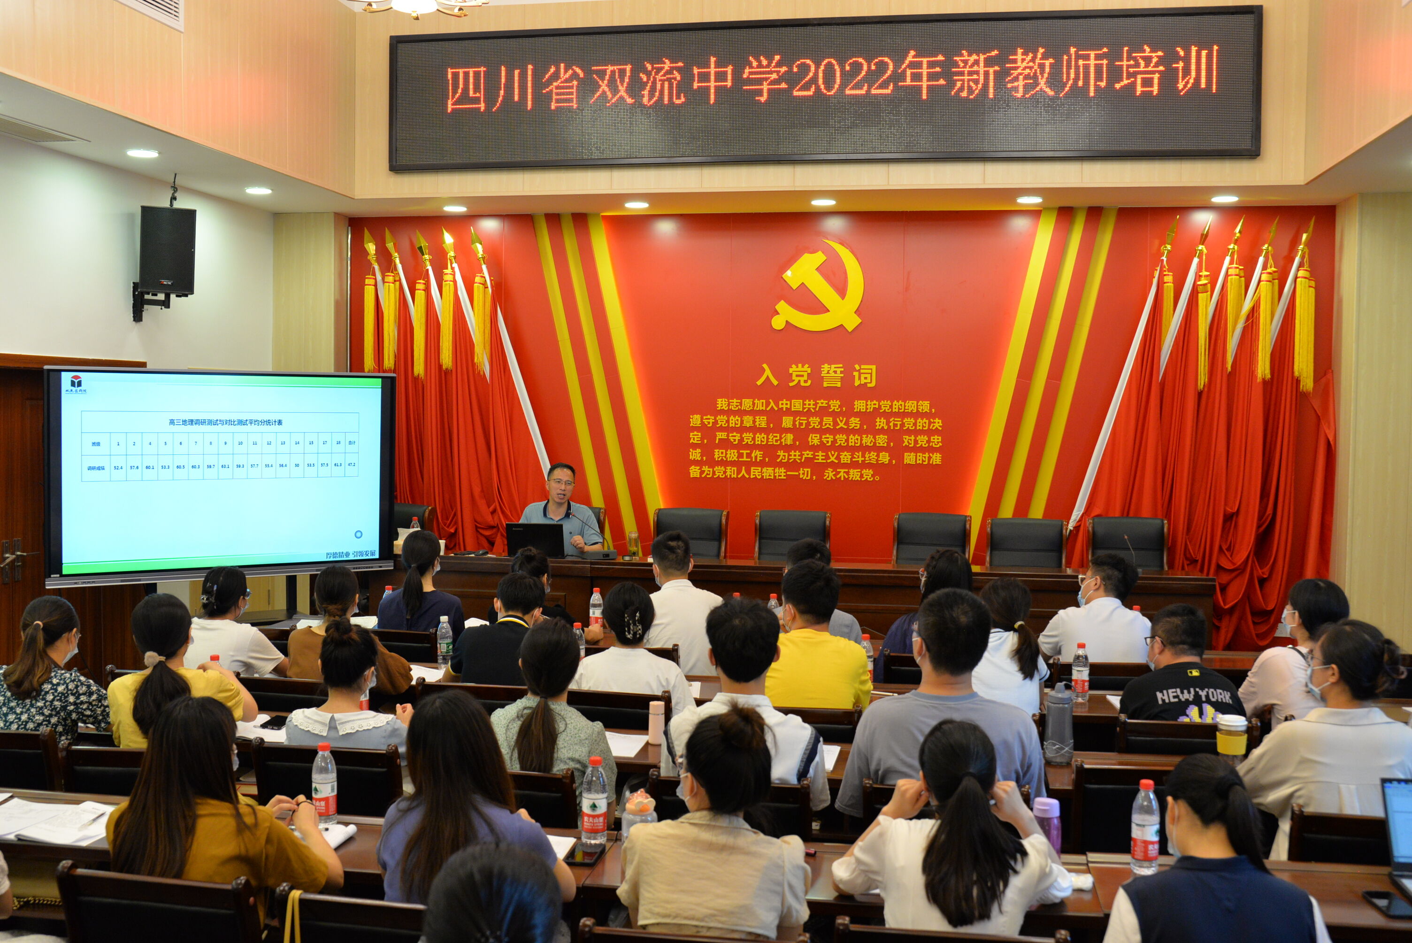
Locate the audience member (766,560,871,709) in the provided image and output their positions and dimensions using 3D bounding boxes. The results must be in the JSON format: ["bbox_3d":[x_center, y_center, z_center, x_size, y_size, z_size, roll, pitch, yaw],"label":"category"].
[{"bbox_3d":[0.390,0.997,5.049,0.480,1.358,0.750,1,3,3],"label":"audience member"}]

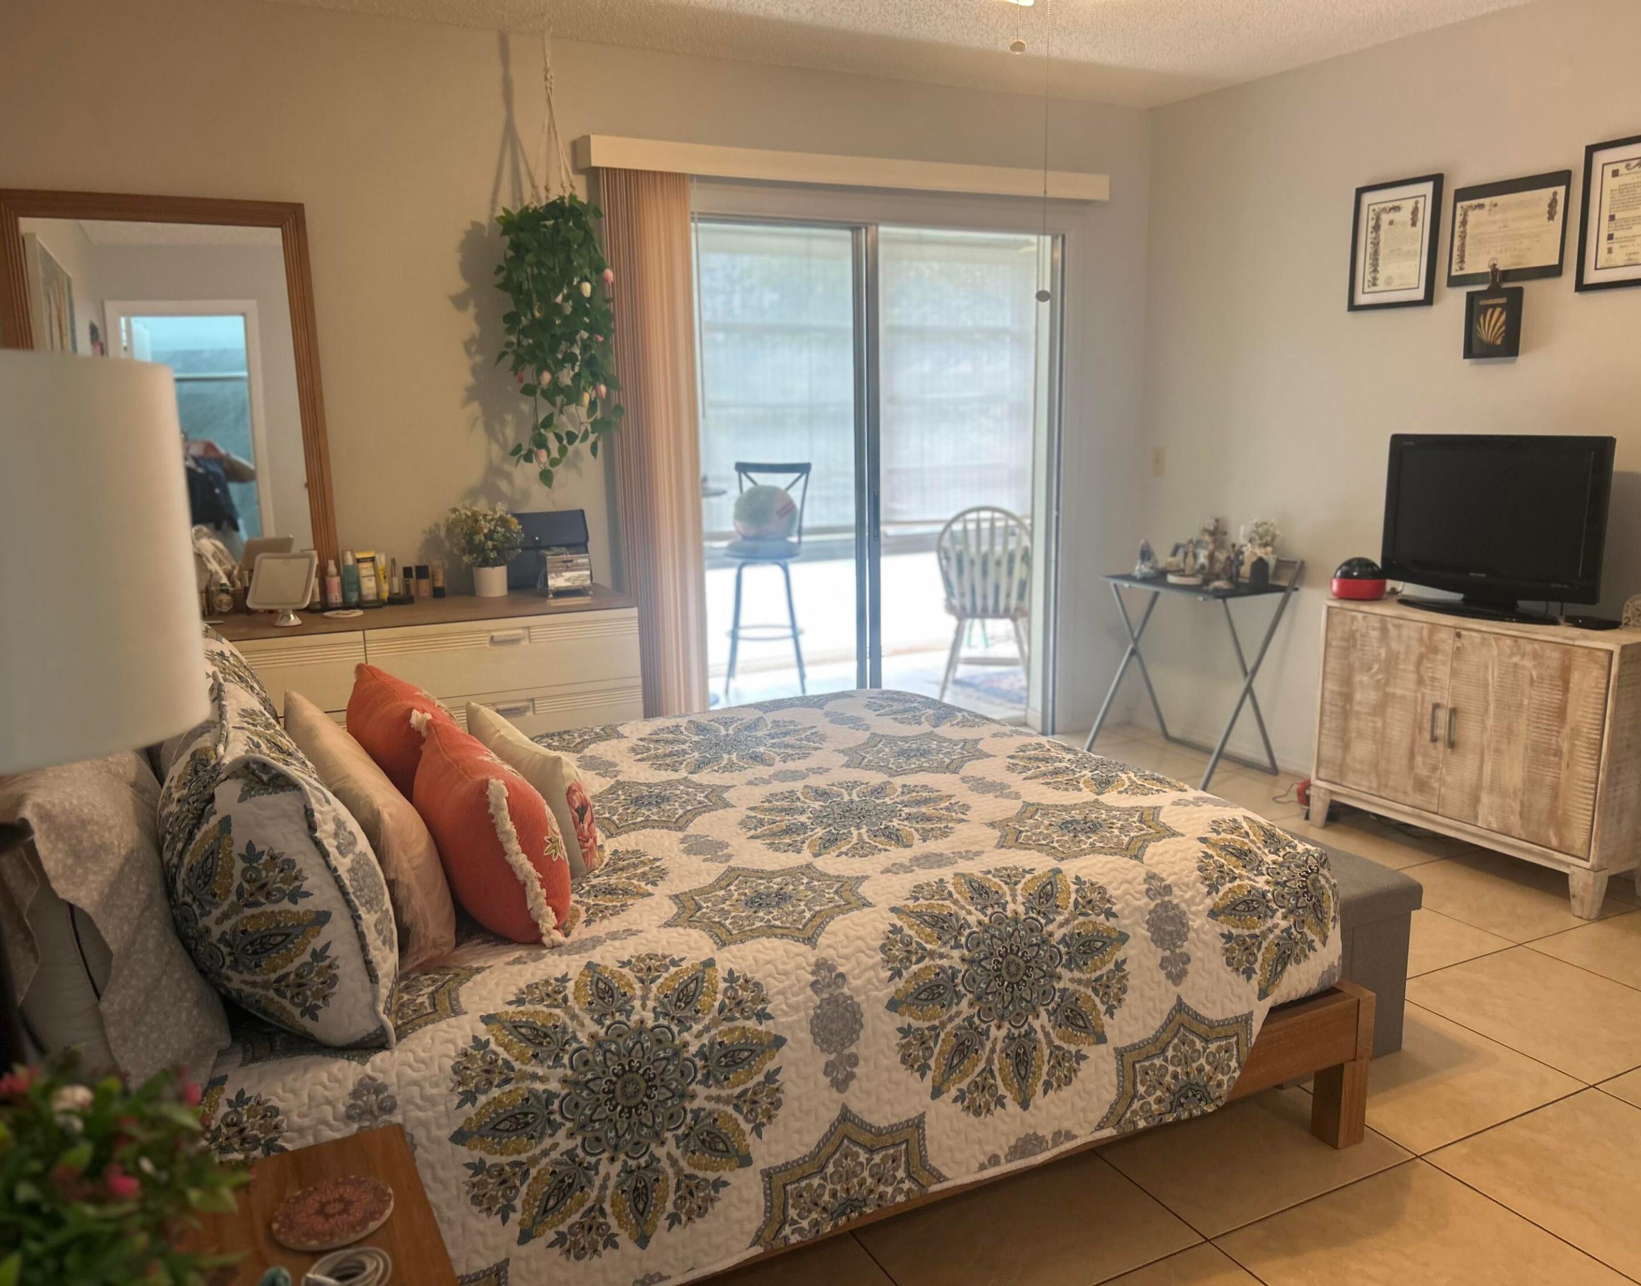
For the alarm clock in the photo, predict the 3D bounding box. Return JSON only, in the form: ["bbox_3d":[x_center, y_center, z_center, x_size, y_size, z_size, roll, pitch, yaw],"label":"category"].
[{"bbox_3d":[1.678,-0.199,4.027,0.165,0.127,0.130,3,11,22],"label":"alarm clock"}]

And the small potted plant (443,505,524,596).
[{"bbox_3d":[-1.013,-0.280,3.896,0.224,0.284,0.197,-6,11,-26],"label":"small potted plant"}]

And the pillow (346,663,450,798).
[{"bbox_3d":[-0.759,0.206,2.413,0.150,0.310,0.450,-25,20,-22],"label":"pillow"}]

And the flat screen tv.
[{"bbox_3d":[1.924,-0.334,3.682,0.220,0.510,0.665,-7,12,-28],"label":"flat screen tv"}]

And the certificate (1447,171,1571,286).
[{"bbox_3d":[1.999,-1.195,3.742,0.020,0.283,0.360,-6,12,-27],"label":"certificate"}]

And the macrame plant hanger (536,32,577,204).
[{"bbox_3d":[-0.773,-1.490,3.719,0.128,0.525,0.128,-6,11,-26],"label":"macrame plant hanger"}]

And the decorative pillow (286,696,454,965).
[{"bbox_3d":[-0.740,0.254,2.085,0.164,0.270,0.855,-22,18,-23],"label":"decorative pillow"}]

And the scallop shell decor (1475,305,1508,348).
[{"bbox_3d":[1.952,-0.923,3.751,0.026,0.115,0.099,-6,11,-26],"label":"scallop shell decor"}]

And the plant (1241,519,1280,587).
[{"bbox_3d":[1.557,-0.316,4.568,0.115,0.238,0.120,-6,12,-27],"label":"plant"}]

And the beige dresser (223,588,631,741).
[{"bbox_3d":[-1.304,0.310,3.658,1.490,0.784,0.592,-6,11,-24],"label":"beige dresser"}]

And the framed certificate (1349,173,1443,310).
[{"bbox_3d":[1.820,-1.257,4.074,0.022,0.385,0.320,-6,12,-27],"label":"framed certificate"}]

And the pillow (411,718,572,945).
[{"bbox_3d":[-0.494,0.270,1.932,0.164,0.276,0.401,-26,19,-21],"label":"pillow"}]

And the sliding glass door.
[{"bbox_3d":[0.145,-0.513,4.731,1.777,1.974,0.105,-6,11,-26],"label":"sliding glass door"}]

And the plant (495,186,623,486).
[{"bbox_3d":[-0.780,-0.887,3.837,0.340,0.860,0.330,-6,12,-27],"label":"plant"}]

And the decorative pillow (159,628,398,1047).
[{"bbox_3d":[-0.706,0.237,1.703,0.230,0.421,0.592,-27,20,-21],"label":"decorative pillow"}]

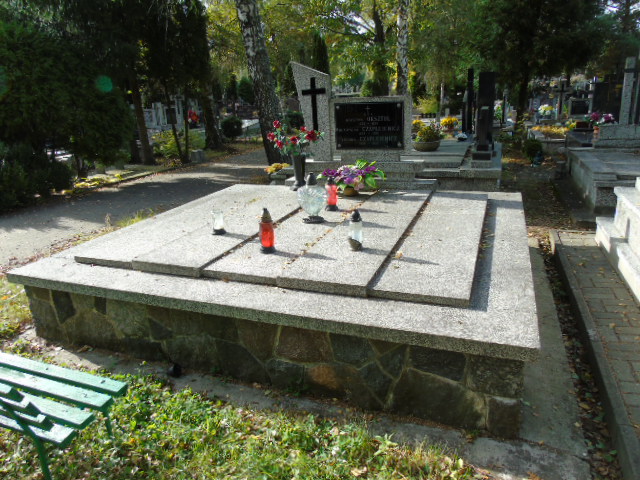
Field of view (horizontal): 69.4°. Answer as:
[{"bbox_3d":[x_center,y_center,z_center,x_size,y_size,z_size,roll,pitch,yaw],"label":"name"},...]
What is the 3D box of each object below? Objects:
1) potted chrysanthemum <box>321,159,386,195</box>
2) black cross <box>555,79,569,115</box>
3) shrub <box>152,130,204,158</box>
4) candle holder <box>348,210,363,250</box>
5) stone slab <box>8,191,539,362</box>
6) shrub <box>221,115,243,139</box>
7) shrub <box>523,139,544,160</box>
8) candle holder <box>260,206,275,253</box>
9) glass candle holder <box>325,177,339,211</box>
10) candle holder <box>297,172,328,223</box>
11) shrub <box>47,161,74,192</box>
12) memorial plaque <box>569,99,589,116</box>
[{"bbox_3d":[0.315,-0.608,4.537,0.620,0.330,0.500,4,20,21],"label":"potted chrysanthemum"},{"bbox_3d":[6.030,-3.526,11.518,0.313,0.835,0.070,4,19,21],"label":"black cross"},{"bbox_3d":[-3.674,-2.466,12.000,1.350,0.730,1.200,-8,19,-15],"label":"shrub"},{"bbox_3d":[0.228,-0.065,3.011,0.090,0.255,0.090,-3,18,1],"label":"candle holder"},{"bbox_3d":[-0.046,-0.117,3.791,3.200,0.115,2.950,4,20,21],"label":"stone slab"},{"bbox_3d":[-2.846,-3.519,14.652,0.700,0.750,0.700,4,20,21],"label":"shrub"},{"bbox_3d":[3.964,-1.681,8.576,0.380,0.430,0.380,4,20,21],"label":"shrub"},{"bbox_3d":[-0.342,-0.062,2.932,0.098,0.283,0.098,-3,18,1],"label":"candle holder"},{"bbox_3d":[0.096,-0.385,3.864,0.107,0.274,0.107,-3,18,1],"label":"glass candle holder"},{"bbox_3d":[-0.056,-0.329,3.554,0.225,0.374,0.150,1,19,11],"label":"candle holder"},{"bbox_3d":[-4.744,-1.170,8.450,0.512,0.550,0.550,-13,21,-27],"label":"shrub"},{"bbox_3d":[6.409,-3.277,11.450,0.433,0.422,0.050,4,19,21],"label":"memorial plaque"}]

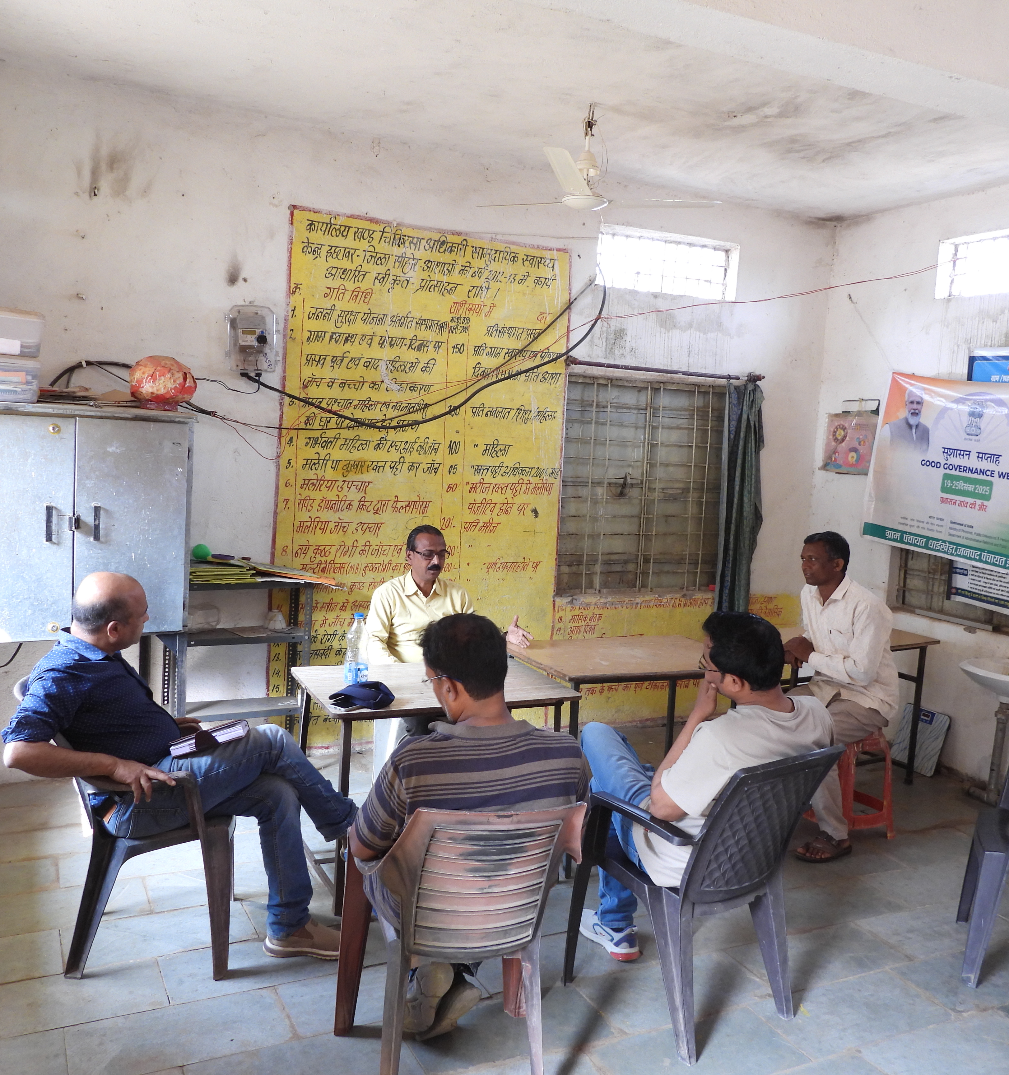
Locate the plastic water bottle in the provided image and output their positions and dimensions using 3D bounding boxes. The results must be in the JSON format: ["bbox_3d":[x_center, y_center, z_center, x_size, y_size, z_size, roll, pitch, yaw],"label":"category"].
[{"bbox_3d":[-0.548,0.413,3.710,0.081,0.257,0.081,1,6,-26],"label":"plastic water bottle"}]

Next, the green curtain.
[{"bbox_3d":[1.438,-0.196,6.061,0.334,1.515,0.132,1,6,-26],"label":"green curtain"}]

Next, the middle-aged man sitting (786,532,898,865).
[{"bbox_3d":[1.510,0.672,4.560,0.650,1.340,0.550,0,7,-30],"label":"middle-aged man sitting"}]

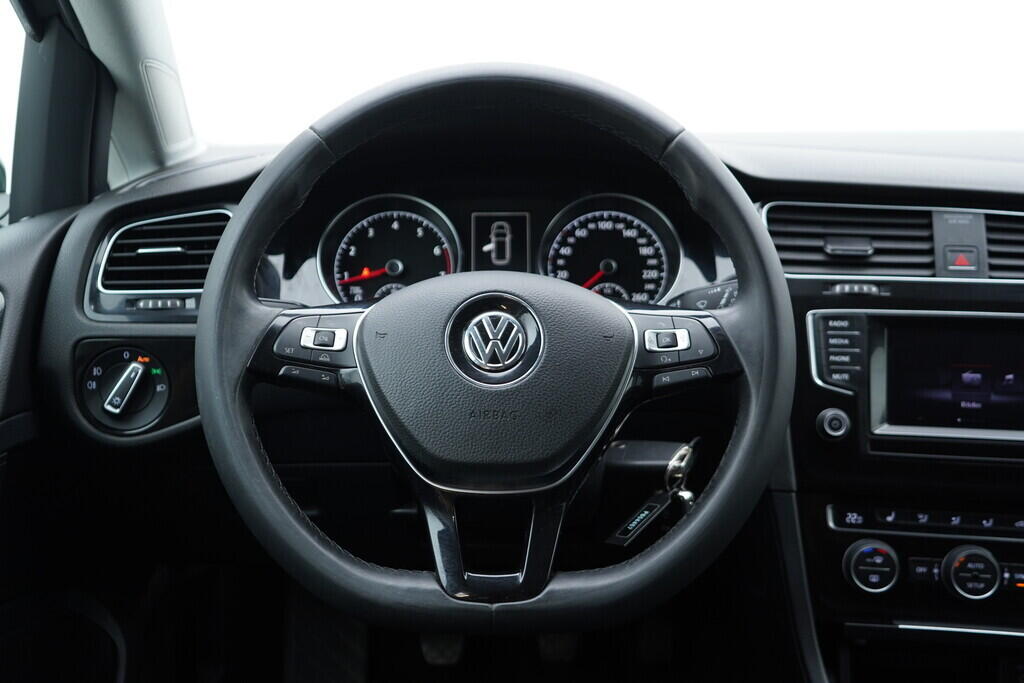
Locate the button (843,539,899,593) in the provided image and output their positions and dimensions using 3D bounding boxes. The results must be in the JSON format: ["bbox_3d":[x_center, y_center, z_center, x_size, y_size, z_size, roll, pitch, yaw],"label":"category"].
[{"bbox_3d":[0.276,0.173,0.785,0.041,0.041,0.018,2,0,7],"label":"button"}]

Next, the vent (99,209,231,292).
[{"bbox_3d":[-0.274,-0.072,0.815,0.107,0.064,0.030,-1,-4,-6],"label":"vent"}]

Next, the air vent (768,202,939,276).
[{"bbox_3d":[0.270,-0.081,0.820,0.135,0.056,0.030,2,-5,7],"label":"air vent"}]

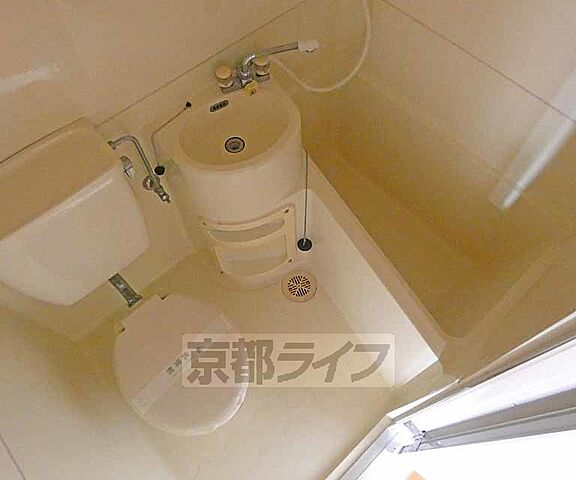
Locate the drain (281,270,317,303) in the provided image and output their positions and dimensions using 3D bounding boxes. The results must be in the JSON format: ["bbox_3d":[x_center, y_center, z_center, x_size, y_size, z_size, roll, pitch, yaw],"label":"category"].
[{"bbox_3d":[0.050,0.198,1.716,0.152,0.012,0.152,-1,61,2],"label":"drain"}]

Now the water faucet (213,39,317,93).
[{"bbox_3d":[-0.050,-0.531,1.222,0.305,0.100,0.090,-20,62,-8],"label":"water faucet"}]

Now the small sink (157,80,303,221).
[{"bbox_3d":[-0.169,-0.275,1.279,0.427,0.250,0.347,-26,63,-11],"label":"small sink"}]

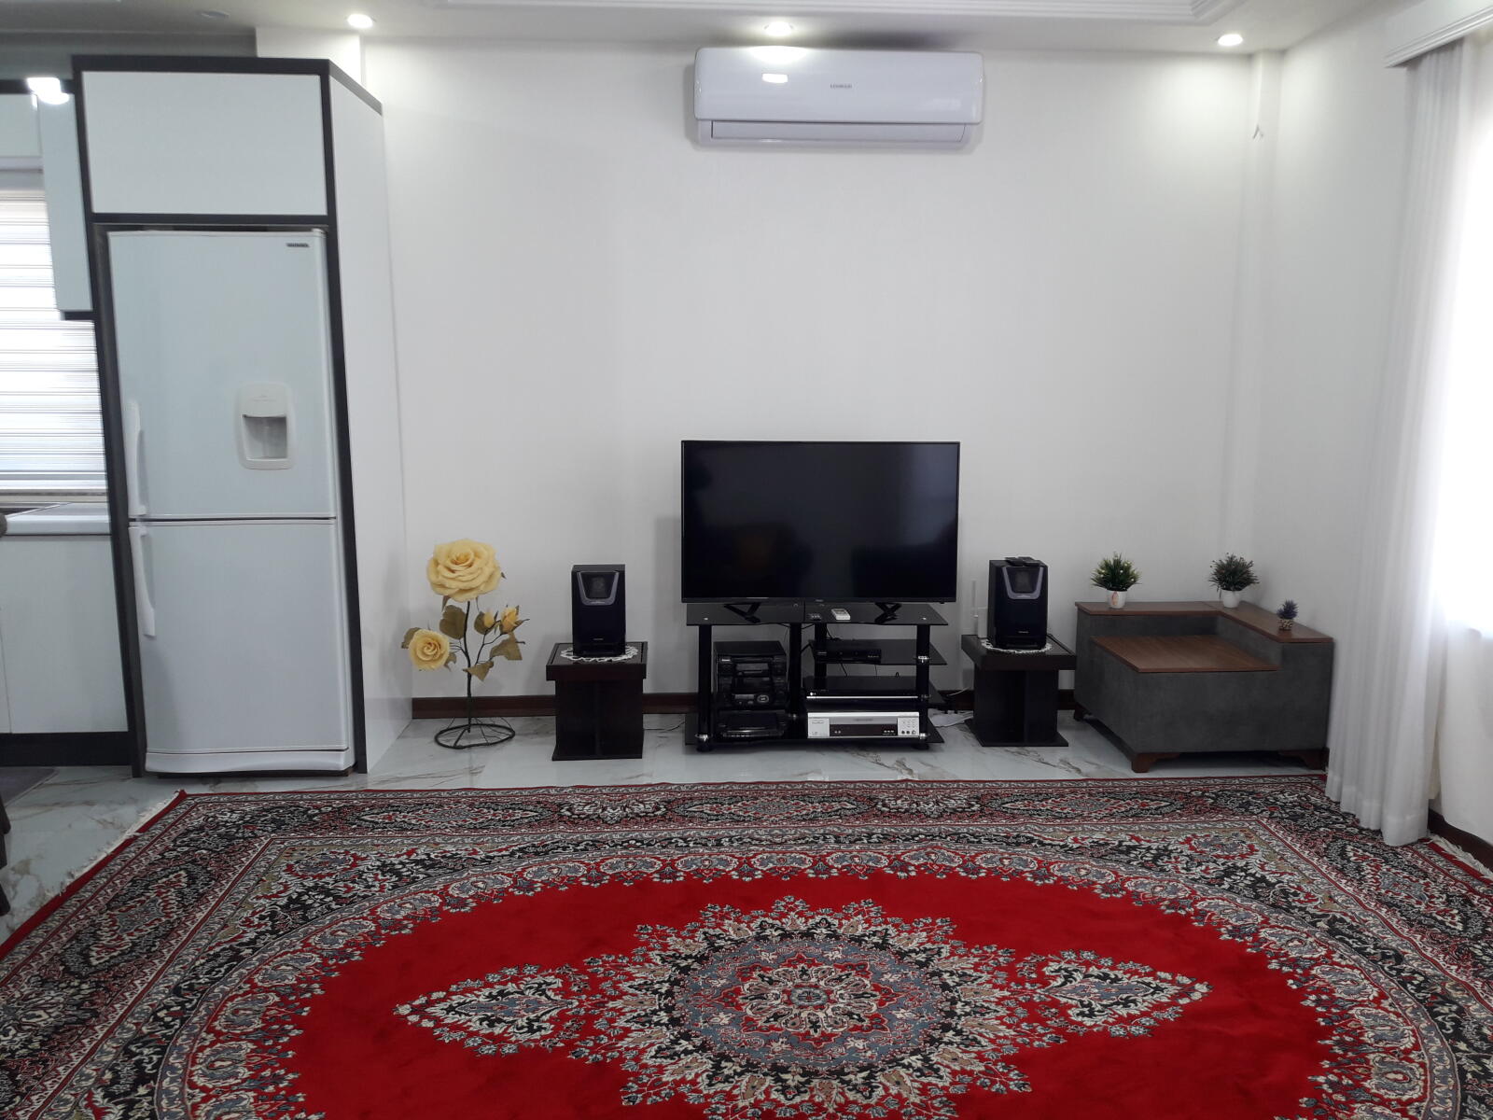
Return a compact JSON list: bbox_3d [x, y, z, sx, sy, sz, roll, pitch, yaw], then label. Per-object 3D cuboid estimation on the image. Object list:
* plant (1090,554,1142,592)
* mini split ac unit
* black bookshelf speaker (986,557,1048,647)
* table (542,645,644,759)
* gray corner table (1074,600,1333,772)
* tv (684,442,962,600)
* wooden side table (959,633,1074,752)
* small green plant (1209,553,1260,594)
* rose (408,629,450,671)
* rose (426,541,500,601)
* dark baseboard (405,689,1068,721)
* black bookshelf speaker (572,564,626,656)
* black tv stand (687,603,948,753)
[{"bbox_3d":[1.500,0.053,4.901,0.200,0.158,0.190,-1,9,-3],"label":"plant"},{"bbox_3d":[0.346,-1.756,4.632,1.087,0.320,0.225,-1,9,-3],"label":"mini split ac unit"},{"bbox_3d":[1.047,0.170,4.681,0.195,0.316,0.180,0,9,0],"label":"black bookshelf speaker"},{"bbox_3d":[-0.555,0.530,4.571,0.360,0.363,0.355,-1,9,-4],"label":"table"},{"bbox_3d":[1.713,0.462,4.616,0.705,0.485,0.690,0,9,-3],"label":"gray corner table"},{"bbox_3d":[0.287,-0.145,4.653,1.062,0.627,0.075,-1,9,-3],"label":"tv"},{"bbox_3d":[1.051,0.506,4.728,0.360,0.362,0.360,0,9,-1],"label":"wooden side table"},{"bbox_3d":[1.980,0.052,4.906,0.200,0.157,0.185,-1,9,-3],"label":"small green plant"},{"bbox_3d":[-1.239,0.349,4.740,0.165,0.165,0.110,-2,9,-9],"label":"rose"},{"bbox_3d":[-1.067,0.040,4.569,0.270,0.232,0.220,0,9,-3],"label":"rose"},{"bbox_3d":[0.129,0.603,5.114,3.030,0.088,0.020,-1,9,-3],"label":"dark baseboard"},{"bbox_3d":[-0.559,0.192,4.622,0.202,0.328,0.165,-1,9,-3],"label":"black bookshelf speaker"},{"bbox_3d":[0.253,0.449,4.633,0.960,0.505,0.395,0,9,-3],"label":"black tv stand"}]

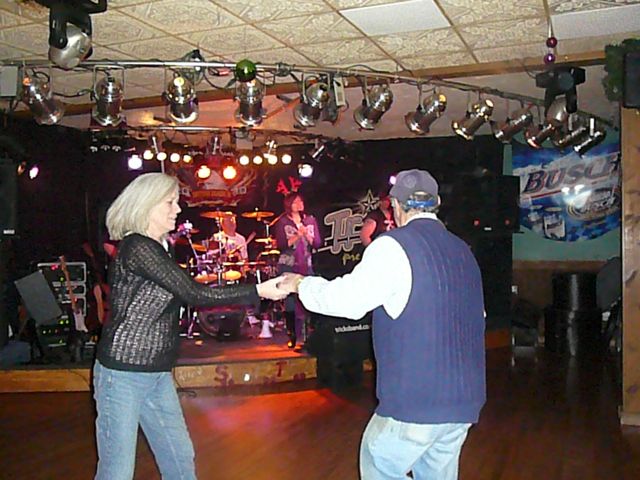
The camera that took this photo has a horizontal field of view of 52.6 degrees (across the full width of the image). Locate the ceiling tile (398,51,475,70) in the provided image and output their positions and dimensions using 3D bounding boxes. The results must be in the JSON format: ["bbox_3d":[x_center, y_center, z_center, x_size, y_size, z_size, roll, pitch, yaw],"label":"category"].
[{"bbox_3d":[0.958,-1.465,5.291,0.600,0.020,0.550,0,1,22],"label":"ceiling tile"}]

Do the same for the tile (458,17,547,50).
[{"bbox_3d":[1.302,-1.449,4.528,0.610,0.020,0.610,0,1,22],"label":"tile"}]

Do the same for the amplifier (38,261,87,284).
[{"bbox_3d":[-2.936,0.372,7.412,0.520,0.250,0.340,-1,1,-18],"label":"amplifier"}]

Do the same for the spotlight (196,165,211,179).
[{"bbox_3d":[-1.447,-0.866,7.992,0.180,0.180,0.240,-1,18,-15],"label":"spotlight"}]

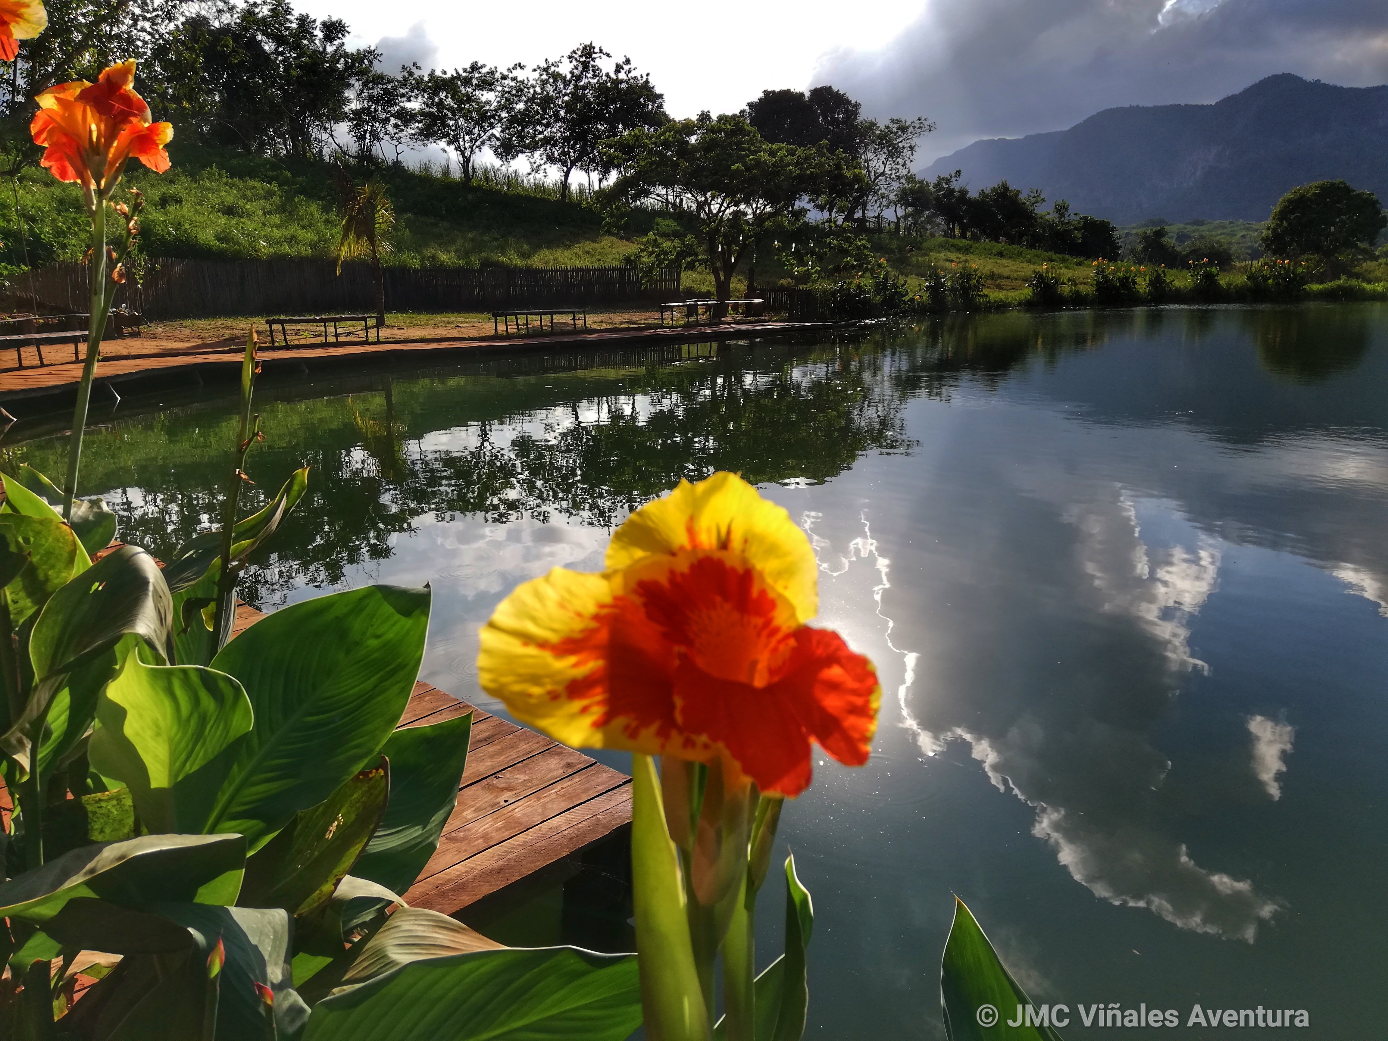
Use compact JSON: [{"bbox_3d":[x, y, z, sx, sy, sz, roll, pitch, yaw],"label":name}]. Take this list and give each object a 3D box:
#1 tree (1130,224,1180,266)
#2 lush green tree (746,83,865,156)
[{"bbox_3d":[42.002,-25.016,98.555,4.197,3.830,4.197,5,14,22],"label":"tree"},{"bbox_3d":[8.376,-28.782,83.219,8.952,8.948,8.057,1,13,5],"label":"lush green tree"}]

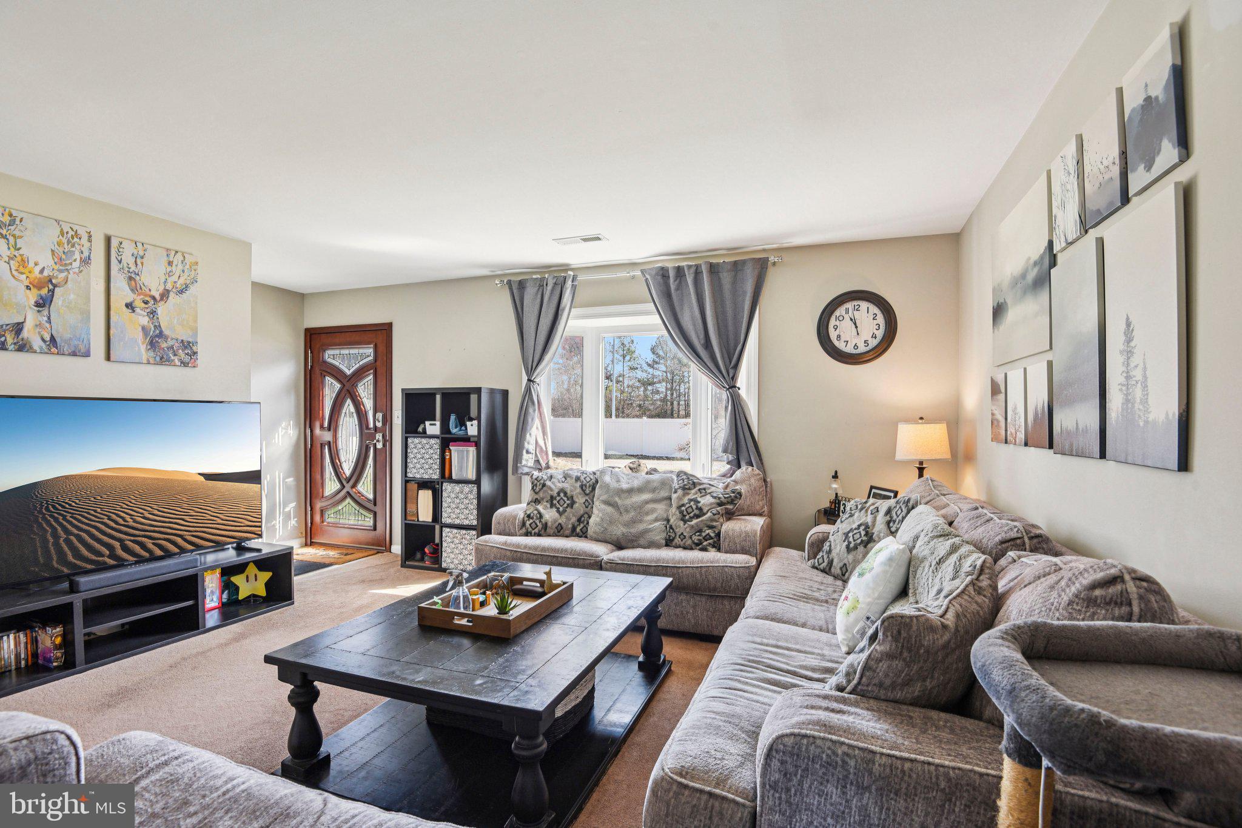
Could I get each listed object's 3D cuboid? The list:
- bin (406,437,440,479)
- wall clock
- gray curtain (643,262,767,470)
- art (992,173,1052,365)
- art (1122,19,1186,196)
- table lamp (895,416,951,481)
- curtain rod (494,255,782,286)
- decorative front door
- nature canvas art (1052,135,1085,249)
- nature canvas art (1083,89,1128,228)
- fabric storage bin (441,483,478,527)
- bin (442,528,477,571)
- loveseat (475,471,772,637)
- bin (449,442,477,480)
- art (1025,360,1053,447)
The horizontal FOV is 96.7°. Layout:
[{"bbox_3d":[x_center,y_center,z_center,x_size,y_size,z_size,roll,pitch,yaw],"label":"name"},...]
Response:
[{"bbox_3d":[-1.540,0.359,4.622,0.325,0.325,0.340,1,0,21],"label":"bin"},{"bbox_3d":[1.540,-0.565,3.605,0.485,0.492,0.055,1,0,21],"label":"wall clock"},{"bbox_3d":[0.594,-0.317,4.054,0.950,1.585,0.140,0,-1,19],"label":"gray curtain"},{"bbox_3d":[1.591,-0.523,2.207,0.022,0.610,0.750,1,0,21],"label":"art"},{"bbox_3d":[1.222,-0.683,1.270,0.022,0.310,0.207,1,0,21],"label":"art"},{"bbox_3d":[1.761,0.307,3.241,0.295,0.575,0.295,1,0,21],"label":"table lamp"},{"bbox_3d":[0.033,-1.060,4.159,2.285,0.075,0.100,1,0,21],"label":"curtain rod"},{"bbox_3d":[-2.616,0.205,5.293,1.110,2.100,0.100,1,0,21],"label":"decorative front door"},{"bbox_3d":[1.550,-0.753,1.914,0.019,0.337,0.222,0,-1,21],"label":"nature canvas art"},{"bbox_3d":[1.457,-0.755,1.666,0.019,0.337,0.222,0,-1,21],"label":"nature canvas art"},{"bbox_3d":[-1.210,0.725,4.524,0.325,0.335,0.350,0,-1,21],"label":"fabric storage bin"},{"bbox_3d":[-1.211,1.074,4.519,0.325,0.335,0.350,0,-1,21],"label":"bin"},{"bbox_3d":[0.071,0.812,3.650,1.760,0.890,0.990,0,-1,18],"label":"loveseat"},{"bbox_3d":[-1.188,0.379,4.521,0.250,0.310,0.340,0,-1,21],"label":"bin"},{"bbox_3d":[1.646,-0.029,2.166,0.019,0.330,0.222,0,-1,21],"label":"art"}]

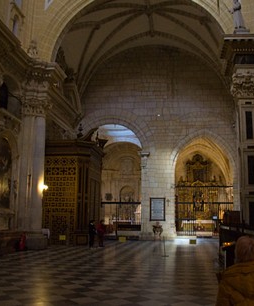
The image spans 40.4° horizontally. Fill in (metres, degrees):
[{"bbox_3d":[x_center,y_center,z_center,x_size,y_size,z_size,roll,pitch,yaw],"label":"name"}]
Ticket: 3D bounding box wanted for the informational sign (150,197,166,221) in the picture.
[{"bbox_3d":[2.378,4.364,26.529,1.200,1.800,0.080,-1,-11,9],"label":"informational sign"}]

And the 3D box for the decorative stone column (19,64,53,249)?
[{"bbox_3d":[-4.986,0.143,19.718,1.300,10.400,1.300,-1,-11,9],"label":"decorative stone column"}]

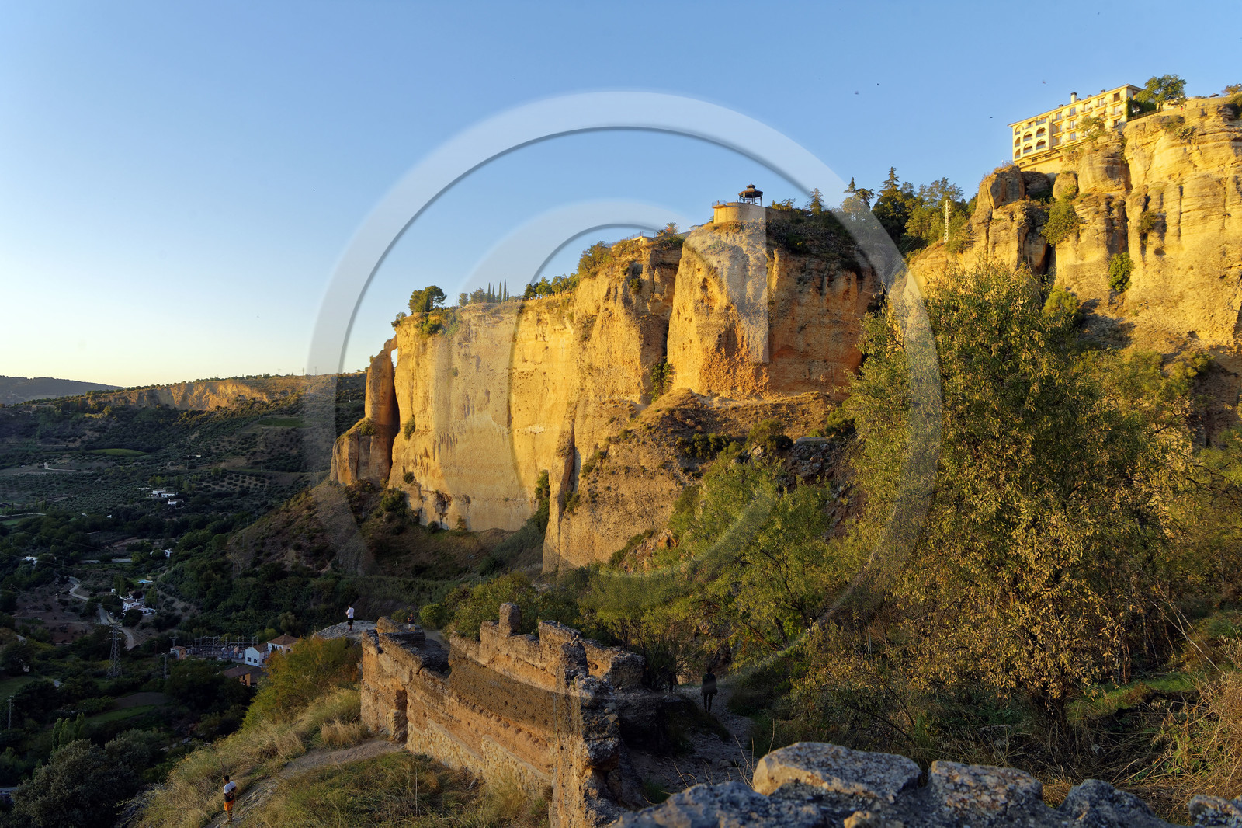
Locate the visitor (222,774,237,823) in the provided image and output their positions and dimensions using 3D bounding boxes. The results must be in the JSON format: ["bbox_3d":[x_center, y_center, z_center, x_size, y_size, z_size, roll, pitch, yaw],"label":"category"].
[{"bbox_3d":[-13.860,13.629,29.300,0.360,1.710,0.500,0,-1,31],"label":"visitor"}]

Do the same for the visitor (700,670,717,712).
[{"bbox_3d":[3.380,10.650,31.900,0.560,1.680,0.360,0,-2,-7],"label":"visitor"}]

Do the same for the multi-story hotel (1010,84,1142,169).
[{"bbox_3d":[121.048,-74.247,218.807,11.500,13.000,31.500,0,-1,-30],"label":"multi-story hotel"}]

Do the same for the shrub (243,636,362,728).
[{"bbox_3d":[-16.803,14.067,43.500,5.300,4.000,4.300,0,-1,0],"label":"shrub"}]

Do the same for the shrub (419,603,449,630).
[{"bbox_3d":[-14.631,15.841,65.000,2.200,2.000,2.100,0,-1,0],"label":"shrub"}]

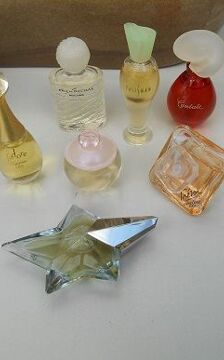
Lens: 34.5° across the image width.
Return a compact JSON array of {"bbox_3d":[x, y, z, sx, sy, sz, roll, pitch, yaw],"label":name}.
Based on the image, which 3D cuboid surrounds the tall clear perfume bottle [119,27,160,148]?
[{"bbox_3d":[0.016,-0.056,0.220,0.024,0.076,0.021,-1,48,3],"label":"tall clear perfume bottle"}]

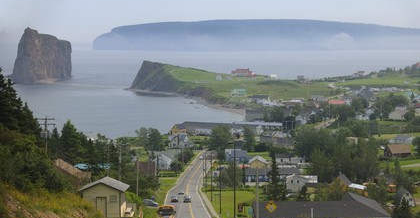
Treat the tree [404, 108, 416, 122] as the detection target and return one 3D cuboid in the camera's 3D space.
[{"bbox_3d":[141.121,4.012,780.000,8.300,9.600,8.300,0,4,0],"label":"tree"}]

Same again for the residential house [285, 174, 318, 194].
[{"bbox_3d":[30.470,24.540,365.000,10.300,6.100,8.500,0,4,0],"label":"residential house"}]

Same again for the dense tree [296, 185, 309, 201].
[{"bbox_3d":[28.630,26.092,343.000,3.600,5.000,3.600,0,4,0],"label":"dense tree"}]

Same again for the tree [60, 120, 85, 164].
[{"bbox_3d":[-34.741,8.970,280.000,6.000,12.200,6.000,0,4,0],"label":"tree"}]

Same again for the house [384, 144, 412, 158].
[{"bbox_3d":[85.048,18.950,500.000,10.300,6.000,8.000,-1,4,-17],"label":"house"}]

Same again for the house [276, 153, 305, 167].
[{"bbox_3d":[37.470,24.030,519.000,14.000,5.600,8.000,0,4,0],"label":"house"}]

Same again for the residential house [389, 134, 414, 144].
[{"bbox_3d":[98.498,15.688,570.000,12.500,5.200,9.000,0,4,0],"label":"residential house"}]

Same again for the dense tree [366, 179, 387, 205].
[{"bbox_3d":[43.530,21.700,288.000,5.600,6.700,5.600,0,4,0],"label":"dense tree"}]

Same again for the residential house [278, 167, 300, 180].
[{"bbox_3d":[29.584,24.603,415.000,9.000,4.900,8.000,0,4,0],"label":"residential house"}]

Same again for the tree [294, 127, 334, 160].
[{"bbox_3d":[52.620,17.620,558.000,19.500,16.000,17.000,0,4,0],"label":"tree"}]

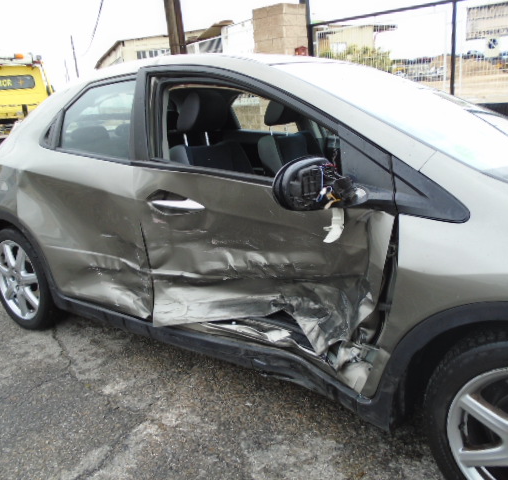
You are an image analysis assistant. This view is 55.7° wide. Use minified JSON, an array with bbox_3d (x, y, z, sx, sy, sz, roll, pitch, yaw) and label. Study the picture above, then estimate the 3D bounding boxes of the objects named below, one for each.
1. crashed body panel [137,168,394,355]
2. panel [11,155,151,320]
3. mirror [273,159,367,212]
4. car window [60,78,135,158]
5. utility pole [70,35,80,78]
[{"bbox_3d":[-0.026,0.112,1.736,1.100,0.680,0.150,9,21,35],"label":"crashed body panel"},{"bbox_3d":[-0.853,-0.050,2.312,0.980,0.700,0.150,9,21,35],"label":"panel"},{"bbox_3d":[0.186,-0.157,1.334,0.255,0.145,0.130,-3,17,4],"label":"mirror"},{"bbox_3d":[-0.726,-0.556,2.226,0.540,0.360,0.060,6,-3,35],"label":"car window"},{"bbox_3d":[-16.540,-14.848,45.643,0.190,8.500,0.190,-10,17,-17],"label":"utility pole"}]

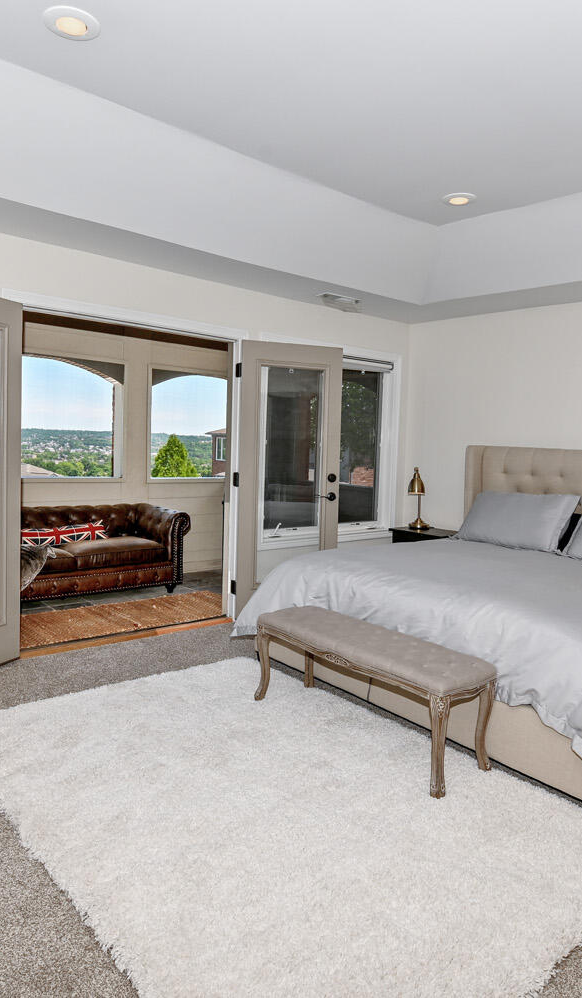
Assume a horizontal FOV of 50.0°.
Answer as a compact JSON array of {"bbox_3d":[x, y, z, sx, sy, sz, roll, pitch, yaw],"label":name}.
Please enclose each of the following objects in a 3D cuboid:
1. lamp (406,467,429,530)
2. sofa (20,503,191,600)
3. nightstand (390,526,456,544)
[{"bbox_3d":[1.171,-0.002,5.621,0.175,0.550,0.360,4,5,17],"label":"lamp"},{"bbox_3d":[-1.966,0.462,5.396,2.050,0.740,0.880,-1,6,-38],"label":"sofa"},{"bbox_3d":[1.218,0.615,5.507,0.385,0.655,0.535,-2,7,-42],"label":"nightstand"}]

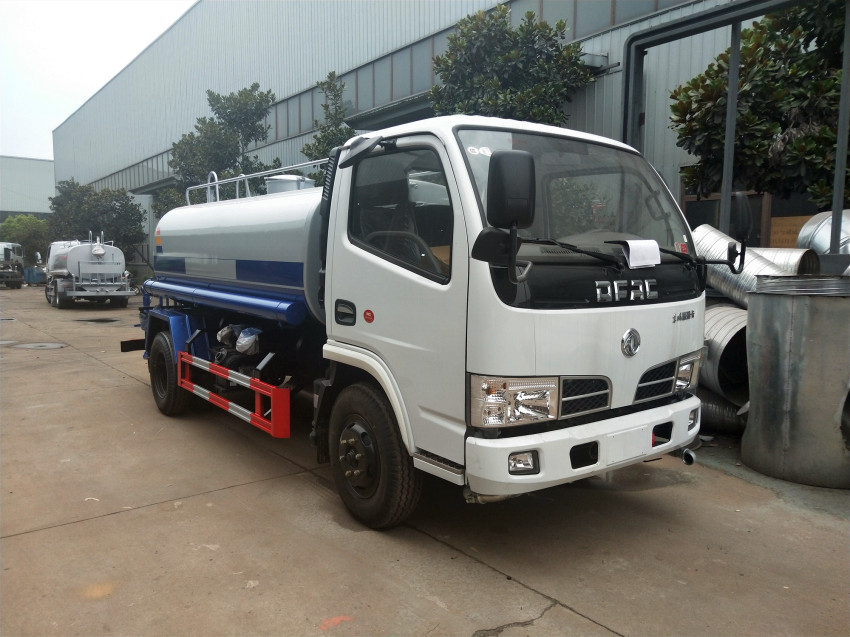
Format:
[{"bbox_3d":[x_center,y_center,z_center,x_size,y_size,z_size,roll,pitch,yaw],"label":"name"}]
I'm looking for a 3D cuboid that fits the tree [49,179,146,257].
[{"bbox_3d":[-16.143,-4.058,30.141,4.500,5.250,4.500,-2,6,-38],"label":"tree"}]

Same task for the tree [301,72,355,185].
[{"bbox_3d":[-2.083,-2.372,12.882,1.500,5.460,1.500,-2,6,-38],"label":"tree"}]

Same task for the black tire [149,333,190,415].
[{"bbox_3d":[-2.415,0.511,5.842,0.210,0.780,0.780,-2,6,-38],"label":"black tire"}]

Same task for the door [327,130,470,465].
[{"bbox_3d":[-0.115,-0.136,2.998,0.170,1.480,1.140,-2,6,-38],"label":"door"}]

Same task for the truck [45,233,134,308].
[{"bbox_3d":[-11.082,-1.610,20.033,1.930,2.250,5.500,-2,6,-38],"label":"truck"}]

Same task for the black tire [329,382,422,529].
[{"bbox_3d":[-0.289,0.765,3.447,0.210,0.780,0.780,-1,5,-35],"label":"black tire"}]

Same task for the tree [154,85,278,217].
[{"bbox_3d":[-5.861,-3.385,17.631,3.300,6.500,3.300,-2,6,-38],"label":"tree"}]

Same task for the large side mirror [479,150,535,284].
[{"bbox_3d":[0.325,-0.398,2.420,0.200,0.510,0.130,0,5,-24],"label":"large side mirror"}]

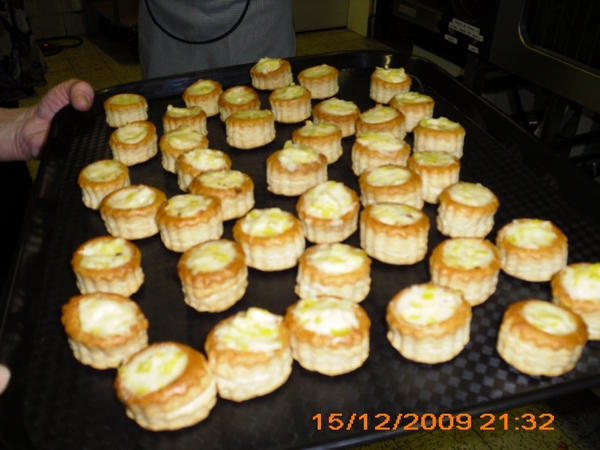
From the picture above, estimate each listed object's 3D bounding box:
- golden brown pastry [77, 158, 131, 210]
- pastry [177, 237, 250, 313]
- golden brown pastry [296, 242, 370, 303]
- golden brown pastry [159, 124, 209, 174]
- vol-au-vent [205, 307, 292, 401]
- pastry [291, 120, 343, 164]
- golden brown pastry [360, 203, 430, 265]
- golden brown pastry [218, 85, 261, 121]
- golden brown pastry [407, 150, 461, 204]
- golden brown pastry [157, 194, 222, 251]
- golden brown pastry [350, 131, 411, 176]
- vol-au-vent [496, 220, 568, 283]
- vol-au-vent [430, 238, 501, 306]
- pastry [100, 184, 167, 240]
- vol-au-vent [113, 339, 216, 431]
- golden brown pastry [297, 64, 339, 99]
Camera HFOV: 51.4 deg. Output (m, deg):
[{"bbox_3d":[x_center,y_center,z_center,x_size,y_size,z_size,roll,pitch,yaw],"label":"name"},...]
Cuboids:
[{"bbox_3d":[-0.166,-0.035,0.532,0.041,0.028,0.041,-13,32,-16],"label":"golden brown pastry"},{"bbox_3d":[-0.053,0.032,0.390,0.043,0.024,0.043,-3,32,2],"label":"pastry"},{"bbox_3d":[0.022,0.029,0.416,0.049,0.020,0.049,-1,31,3],"label":"golden brown pastry"},{"bbox_3d":[-0.102,-0.066,0.552,0.042,0.023,0.042,-3,32,2],"label":"golden brown pastry"},{"bbox_3d":[-0.028,0.072,0.347,0.044,0.029,0.044,-5,31,0],"label":"vol-au-vent"},{"bbox_3d":[0.017,-0.079,0.593,0.047,0.026,0.047,-1,31,2],"label":"pastry"},{"bbox_3d":[0.067,0.006,0.438,0.046,0.024,0.046,-5,31,0],"label":"golden brown pastry"},{"bbox_3d":[-0.066,-0.134,0.688,0.044,0.025,0.044,-5,31,0],"label":"golden brown pastry"},{"bbox_3d":[0.103,-0.037,0.482,0.041,0.024,0.041,-3,32,2],"label":"golden brown pastry"},{"bbox_3d":[-0.075,-0.002,0.431,0.044,0.023,0.044,-3,31,0],"label":"golden brown pastry"},{"bbox_3d":[0.068,-0.060,0.525,0.047,0.021,0.047,-3,32,2],"label":"golden brown pastry"},{"bbox_3d":[0.147,0.015,0.396,0.042,0.022,0.042,-3,32,2],"label":"vol-au-vent"},{"bbox_3d":[0.104,0.029,0.394,0.043,0.023,0.043,-5,31,0],"label":"vol-au-vent"},{"bbox_3d":[-0.134,-0.011,0.505,0.046,0.025,0.046,-5,31,0],"label":"pastry"},{"bbox_3d":[-0.071,0.083,0.333,0.051,0.022,0.051,-11,32,-15],"label":"vol-au-vent"},{"bbox_3d":[0.022,-0.157,0.685,0.044,0.023,0.044,-3,32,2],"label":"golden brown pastry"}]

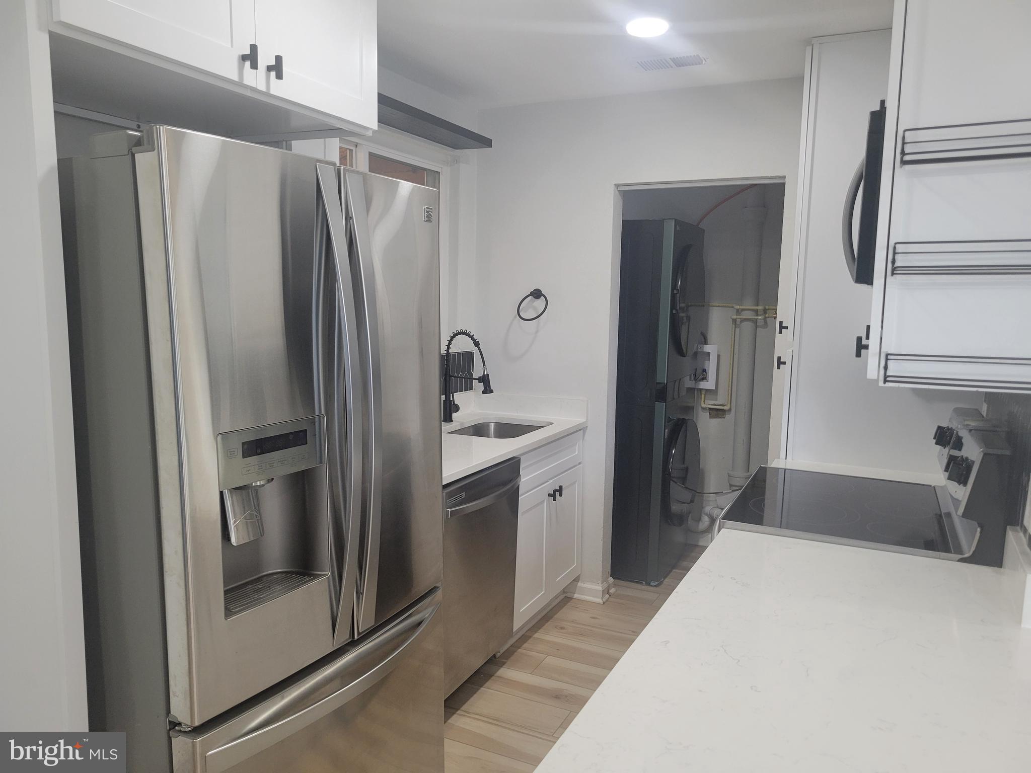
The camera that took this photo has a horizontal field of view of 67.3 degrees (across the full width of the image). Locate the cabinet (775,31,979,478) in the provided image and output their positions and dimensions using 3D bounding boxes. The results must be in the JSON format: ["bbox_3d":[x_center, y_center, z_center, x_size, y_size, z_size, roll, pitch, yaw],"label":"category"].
[{"bbox_3d":[1.393,-0.032,2.992,0.630,2.425,0.505,4,7,25],"label":"cabinet"}]

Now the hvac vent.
[{"bbox_3d":[0.626,-1.278,3.070,0.290,0.022,0.160,4,7,25],"label":"hvac vent"}]

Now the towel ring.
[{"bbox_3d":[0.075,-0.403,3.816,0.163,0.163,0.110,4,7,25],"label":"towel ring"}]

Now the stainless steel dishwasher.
[{"bbox_3d":[-0.384,0.692,3.053,0.635,0.820,0.605,4,7,25],"label":"stainless steel dishwasher"}]

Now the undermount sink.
[{"bbox_3d":[-0.072,0.293,3.551,0.355,0.200,0.525,4,7,25],"label":"undermount sink"}]

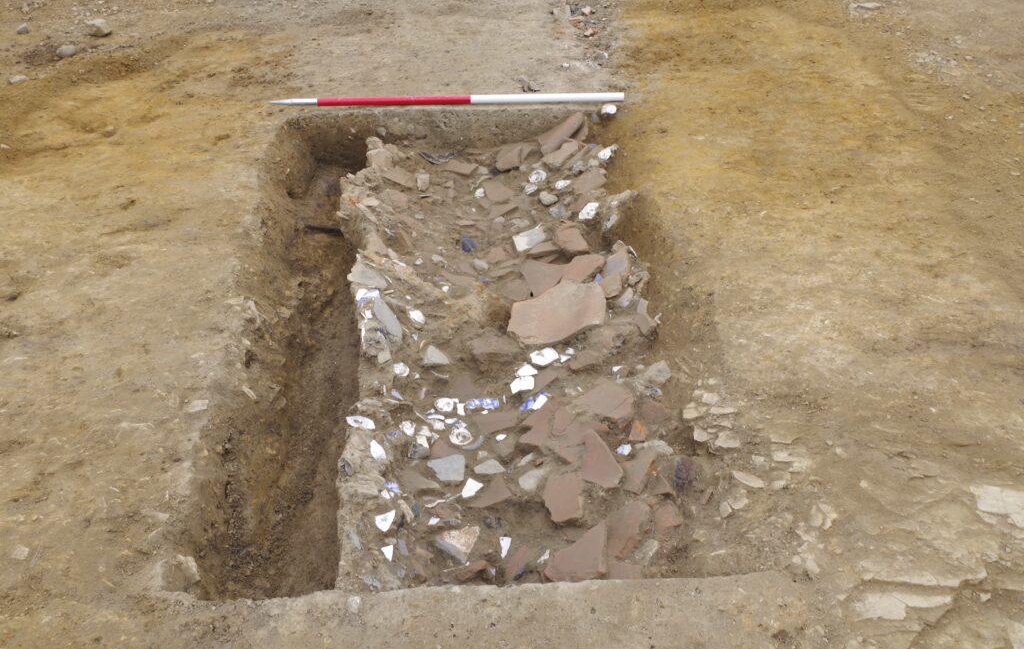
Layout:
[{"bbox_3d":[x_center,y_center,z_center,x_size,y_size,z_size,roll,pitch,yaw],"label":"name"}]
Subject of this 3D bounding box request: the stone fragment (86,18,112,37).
[{"bbox_3d":[-1.549,-1.114,3.846,0.095,0.055,0.080,-15,40,-17],"label":"stone fragment"}]

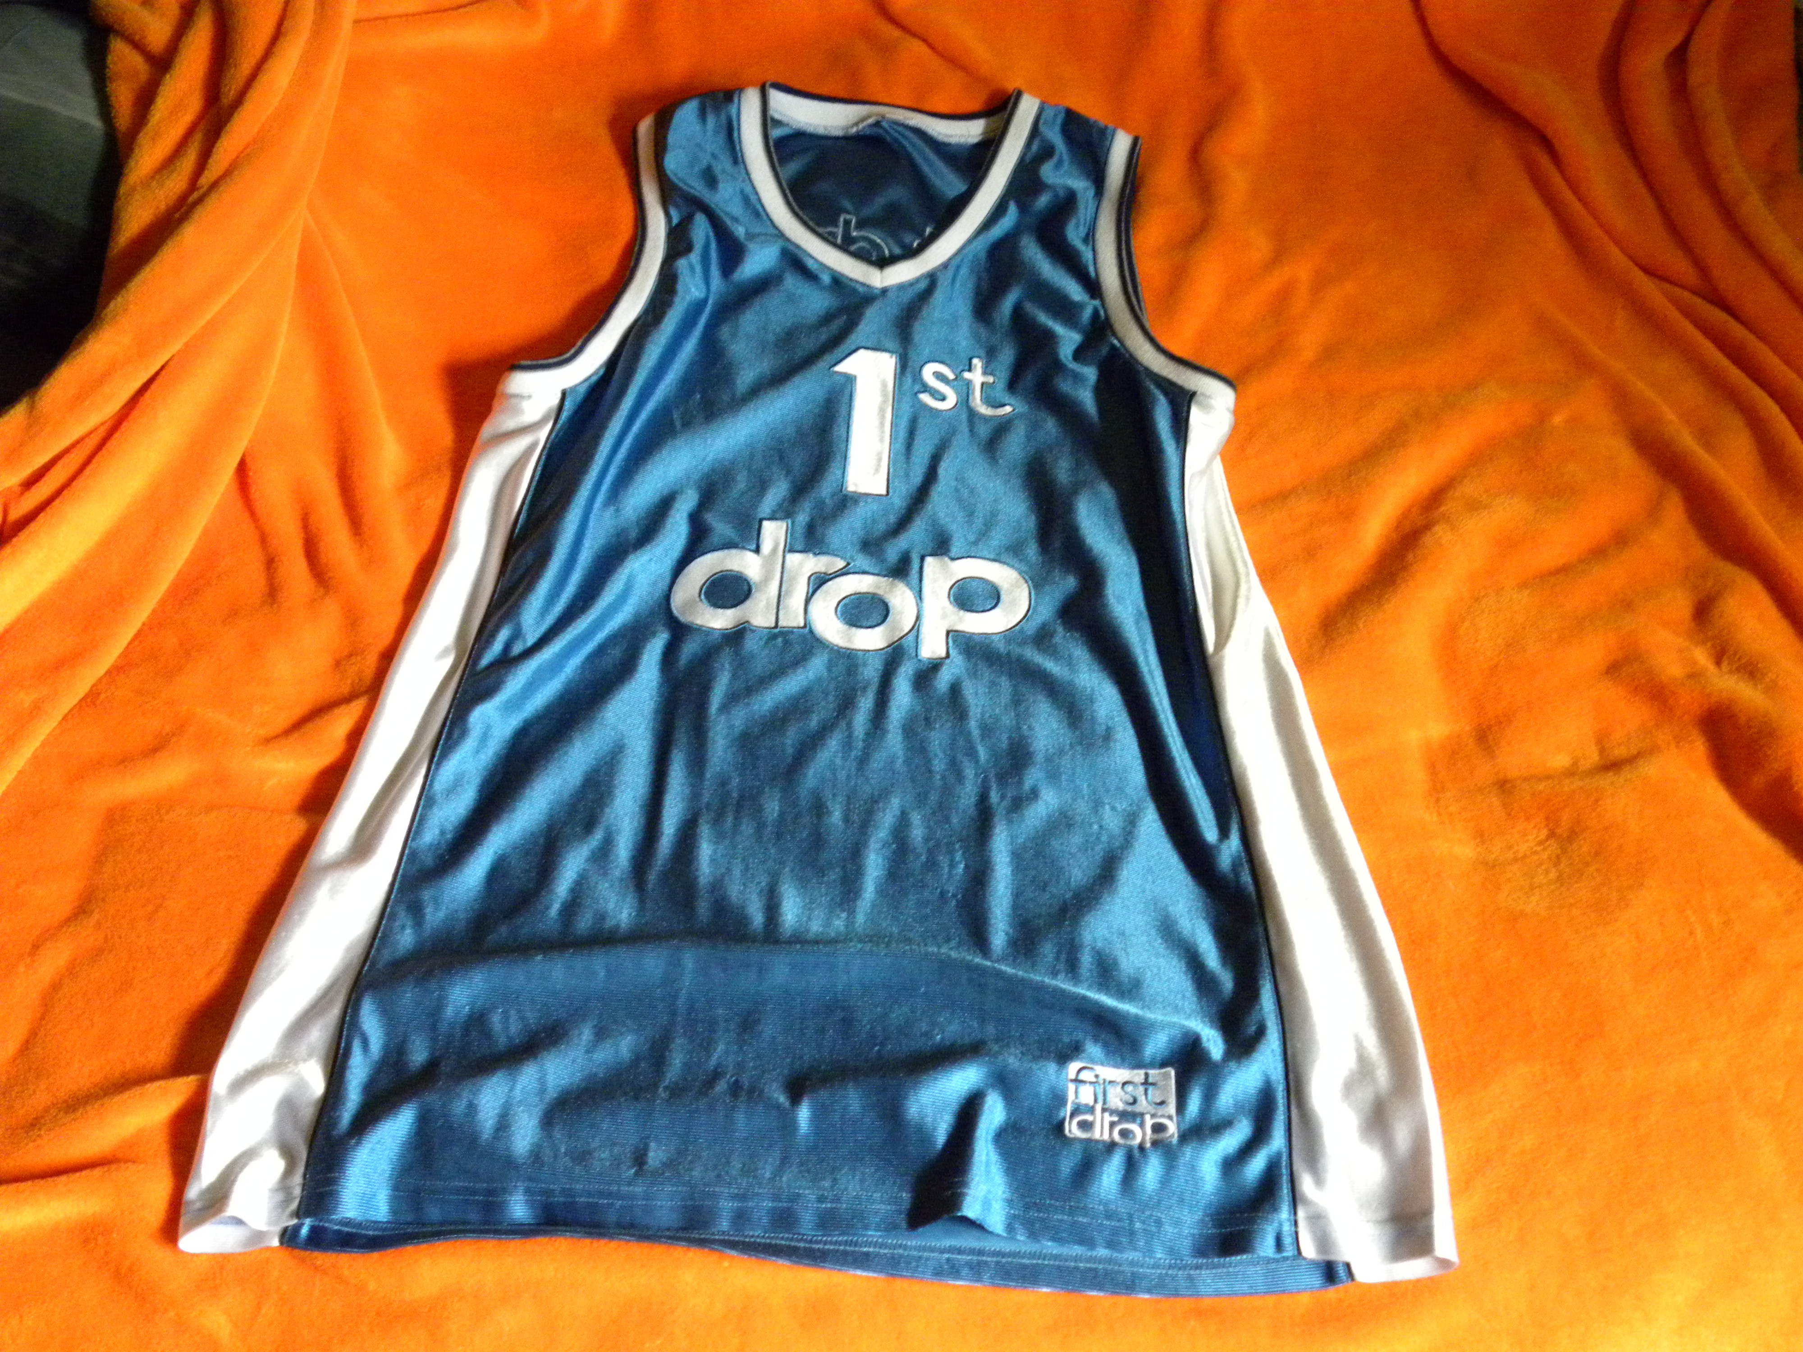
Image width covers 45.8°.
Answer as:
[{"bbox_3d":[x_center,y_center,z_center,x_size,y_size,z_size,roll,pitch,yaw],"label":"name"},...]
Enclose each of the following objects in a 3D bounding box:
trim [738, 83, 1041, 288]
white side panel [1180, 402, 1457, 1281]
[{"bbox_3d":[-0.011,-0.330,1.436,0.211,0.040,0.190,2,57,1],"label":"trim"},{"bbox_3d":[0.220,0.057,1.184,0.090,0.040,0.560,-2,57,-1],"label":"white side panel"}]

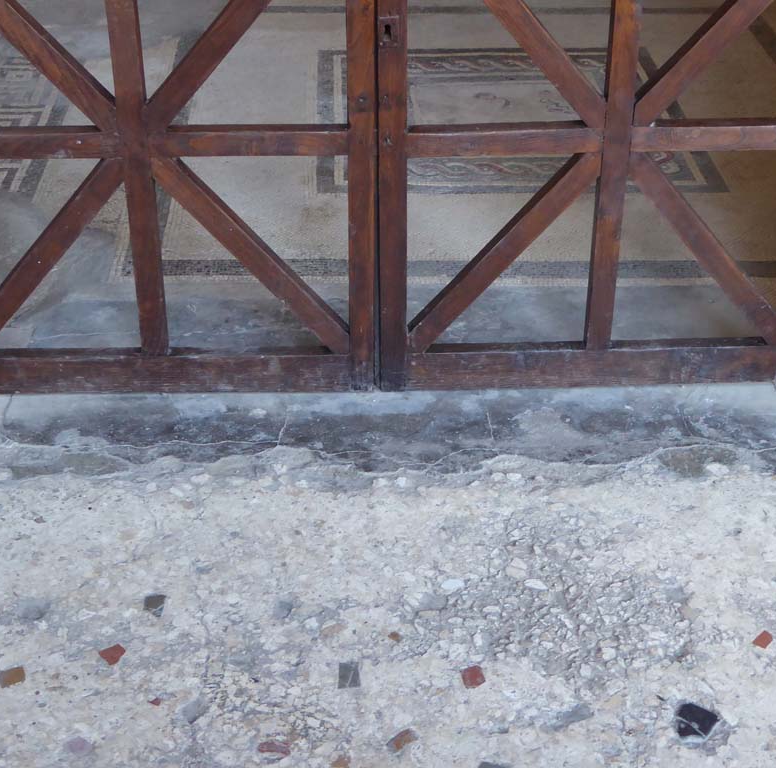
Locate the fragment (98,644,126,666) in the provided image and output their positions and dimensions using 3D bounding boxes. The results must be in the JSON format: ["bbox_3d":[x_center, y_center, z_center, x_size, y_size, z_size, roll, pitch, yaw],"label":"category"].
[{"bbox_3d":[-0.408,0.409,2.081,0.035,0.010,0.035,-23,39,-31],"label":"fragment"}]

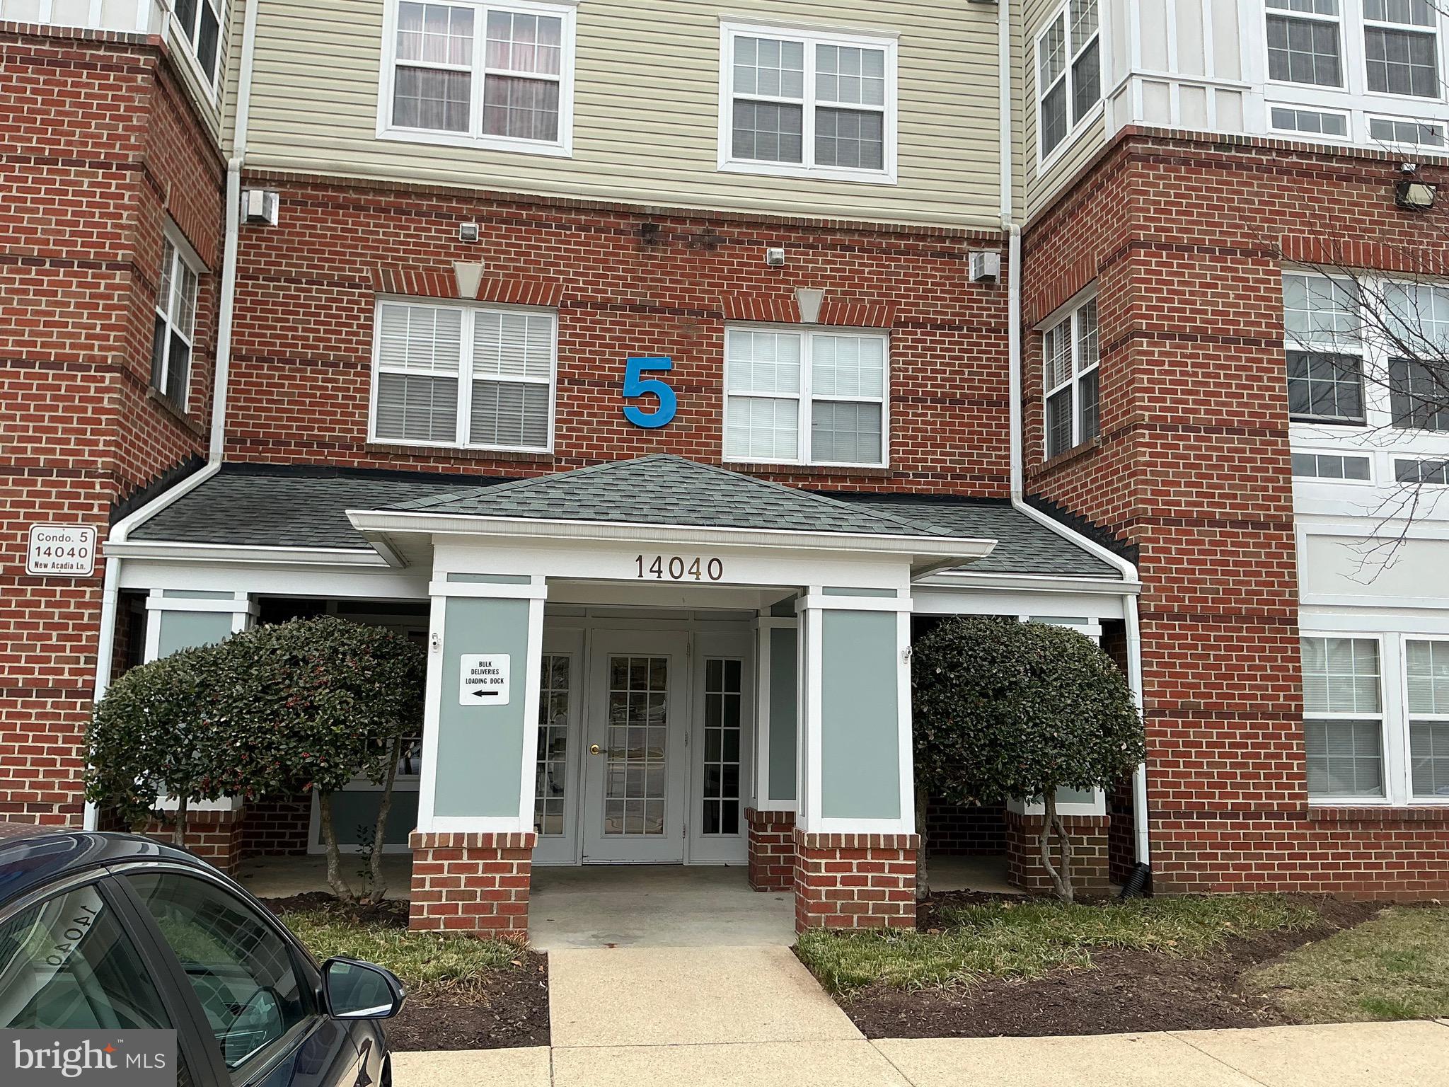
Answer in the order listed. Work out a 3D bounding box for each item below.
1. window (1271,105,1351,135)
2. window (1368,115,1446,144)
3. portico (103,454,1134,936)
[{"bbox_3d":[5.369,-3.878,10.761,0.790,0.245,0.100,2,-8,-8],"label":"window"},{"bbox_3d":[6.351,-3.829,10.903,0.790,0.245,0.100,2,-8,-8],"label":"window"},{"bbox_3d":[-0.559,0.925,9.168,8.100,3.590,4.420,2,-8,-8],"label":"portico"}]

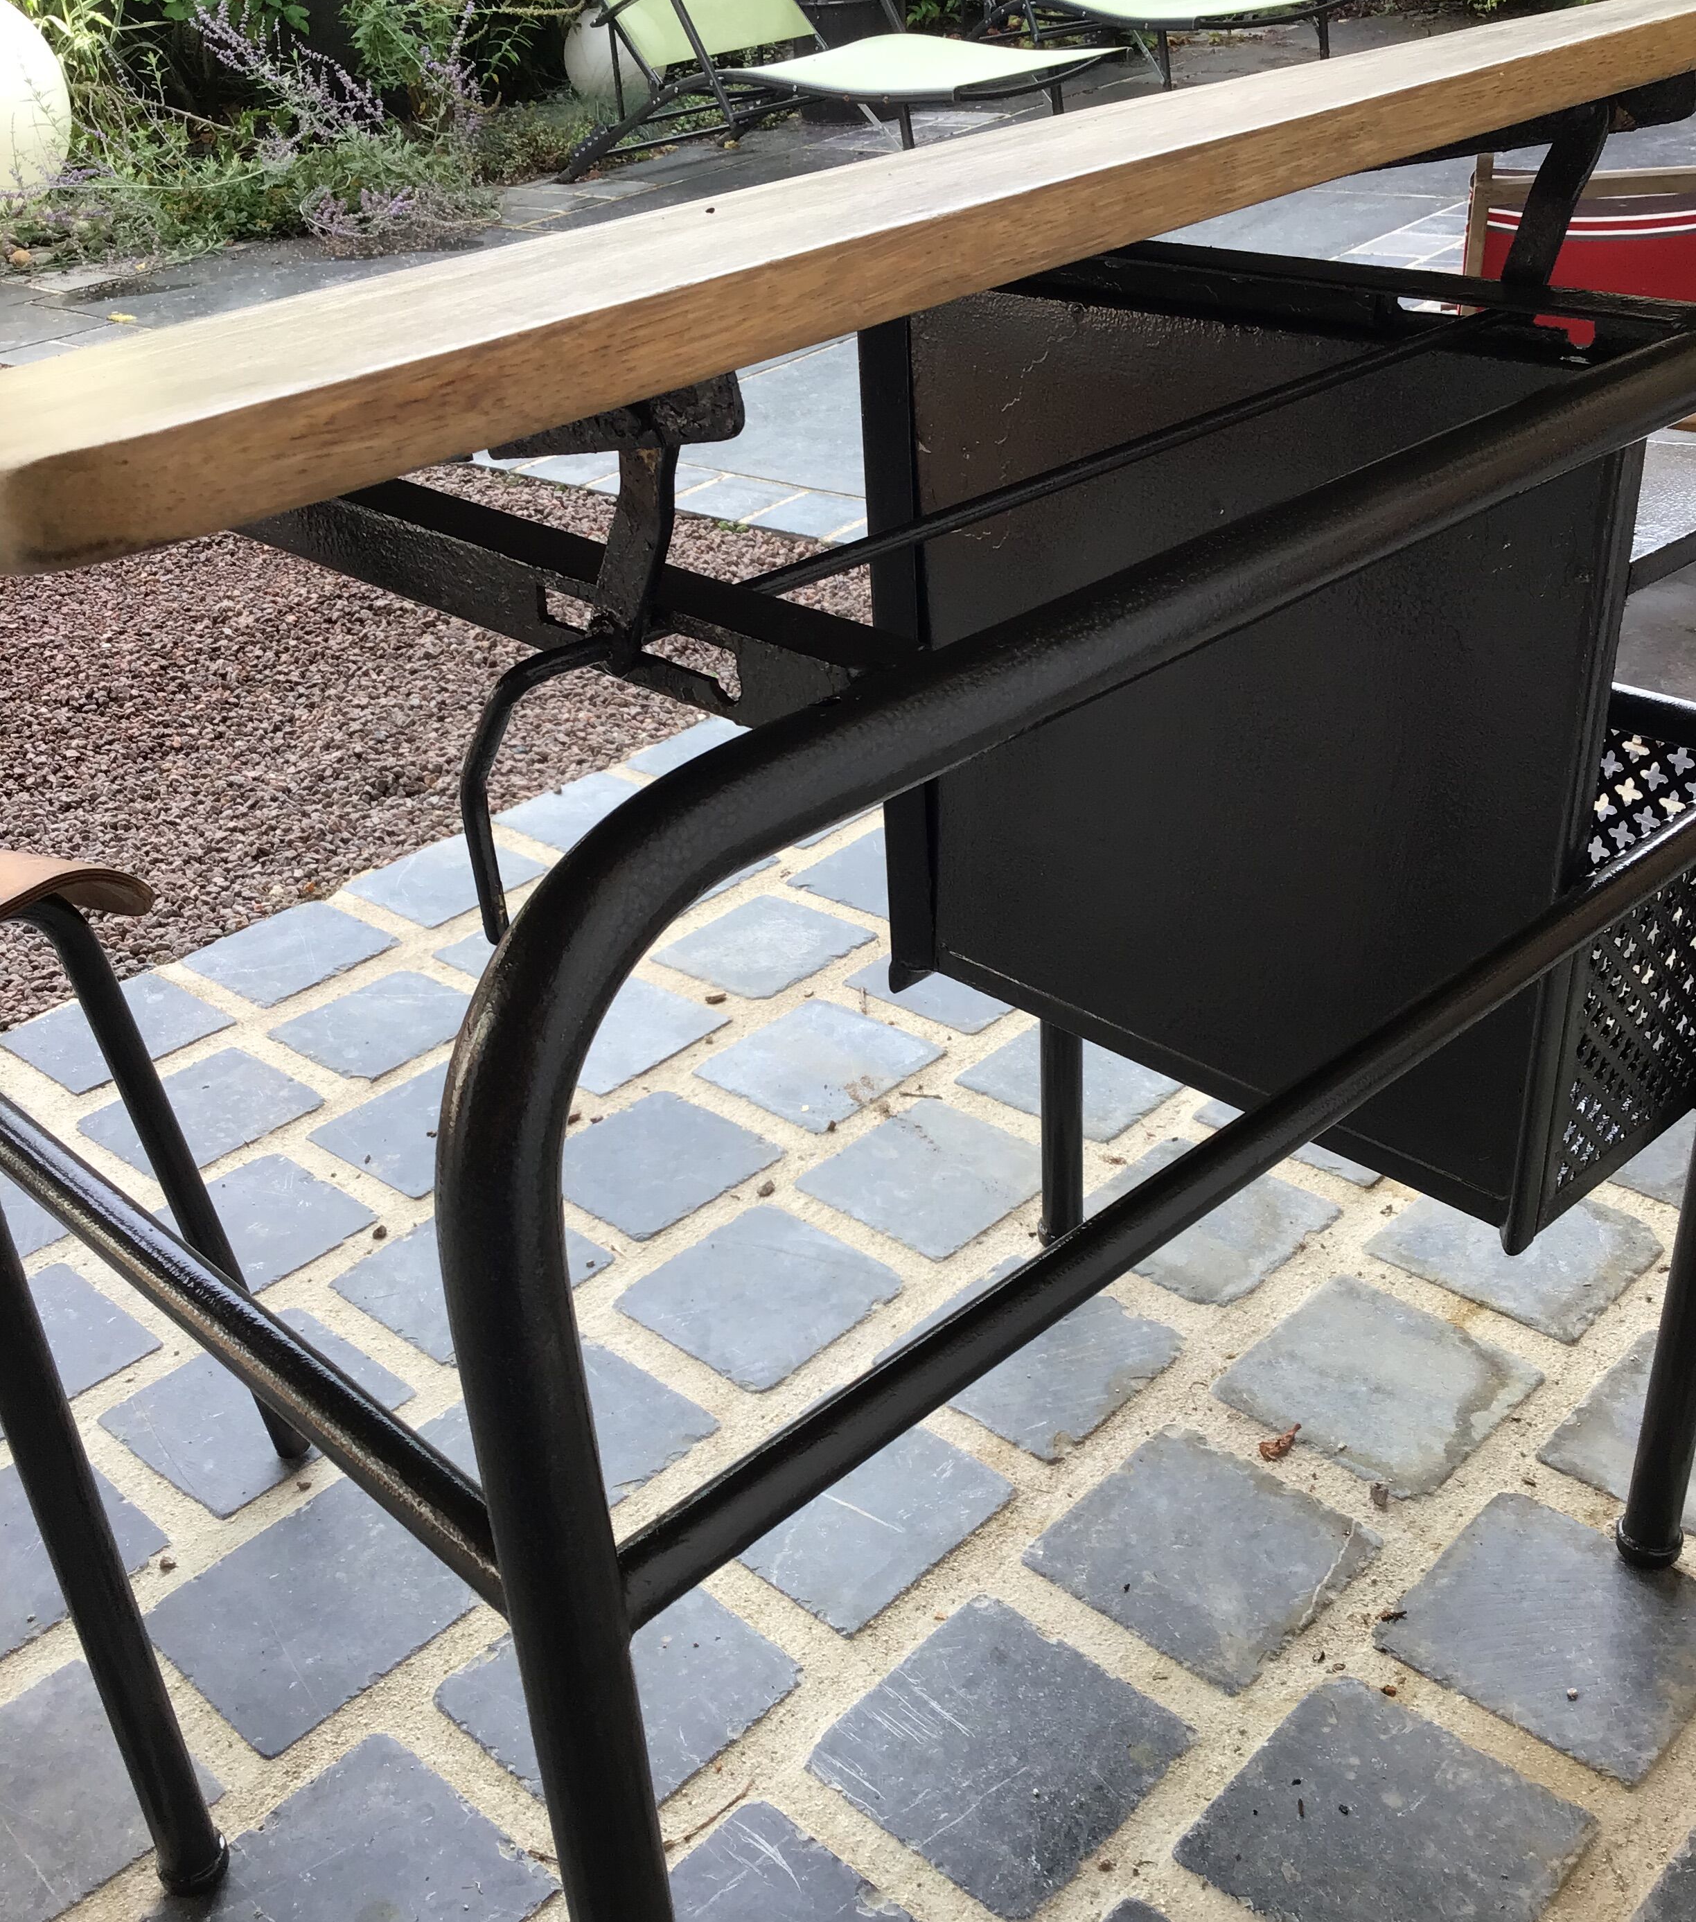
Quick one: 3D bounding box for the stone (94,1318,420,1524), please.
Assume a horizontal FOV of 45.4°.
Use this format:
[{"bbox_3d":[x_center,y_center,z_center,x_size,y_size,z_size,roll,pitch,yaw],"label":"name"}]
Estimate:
[{"bbox_3d":[-0.364,0.288,1.263,0.137,0.025,0.141,22,38,39],"label":"stone"}]

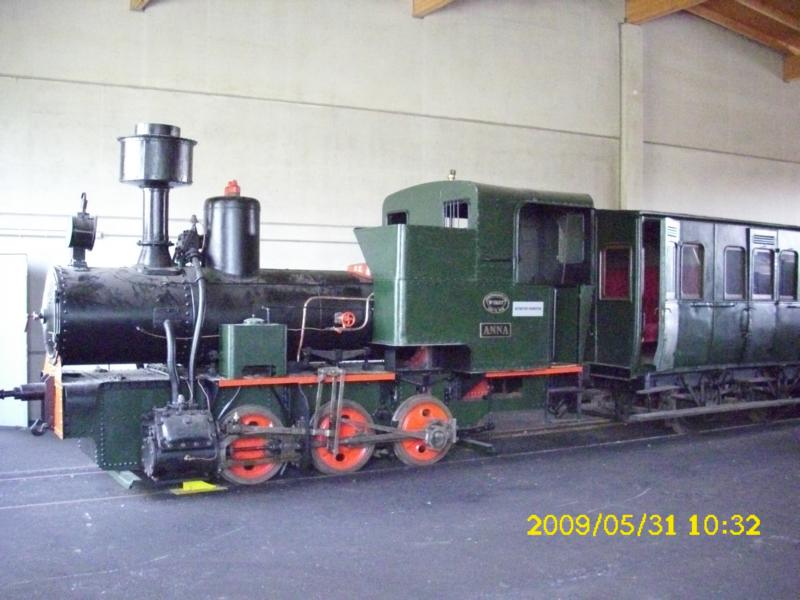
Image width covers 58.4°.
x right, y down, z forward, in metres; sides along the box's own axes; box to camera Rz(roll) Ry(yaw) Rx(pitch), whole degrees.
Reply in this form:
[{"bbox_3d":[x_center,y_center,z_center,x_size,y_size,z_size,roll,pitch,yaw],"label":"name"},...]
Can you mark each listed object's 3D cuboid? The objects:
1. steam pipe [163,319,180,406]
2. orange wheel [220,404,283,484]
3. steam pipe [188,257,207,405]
[{"bbox_3d":[-1.955,0.526,6.130,0.130,0.740,0.160,0,0,-27],"label":"steam pipe"},{"bbox_3d":[-1.338,1.311,6.500,0.700,0.720,0.130,0,0,-27],"label":"orange wheel"},{"bbox_3d":[-1.800,0.253,6.370,0.160,1.300,0.360,0,0,-27],"label":"steam pipe"}]

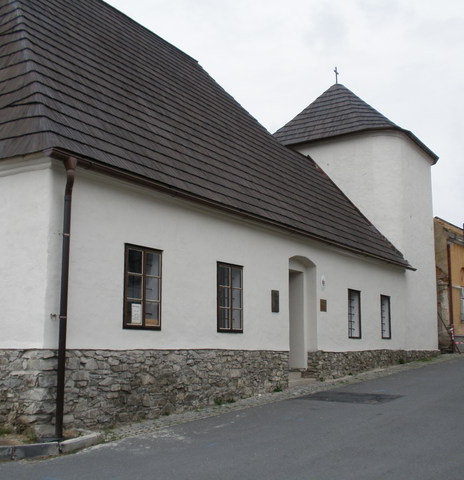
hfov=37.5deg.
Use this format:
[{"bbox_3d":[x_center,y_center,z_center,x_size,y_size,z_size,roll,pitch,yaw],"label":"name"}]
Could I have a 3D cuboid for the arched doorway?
[{"bbox_3d":[1.606,1.816,16.667,0.380,2.754,1.495,-6,-11,32],"label":"arched doorway"}]

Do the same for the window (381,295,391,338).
[{"bbox_3d":[4.810,2.432,21.461,0.120,1.355,0.847,-6,-11,32],"label":"window"}]

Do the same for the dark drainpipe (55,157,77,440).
[{"bbox_3d":[-2.390,0.790,9.834,0.250,4.006,0.160,-6,-11,32],"label":"dark drainpipe"}]

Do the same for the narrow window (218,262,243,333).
[{"bbox_3d":[-0.045,1.186,13.874,0.120,1.389,0.972,-6,-11,32],"label":"narrow window"}]

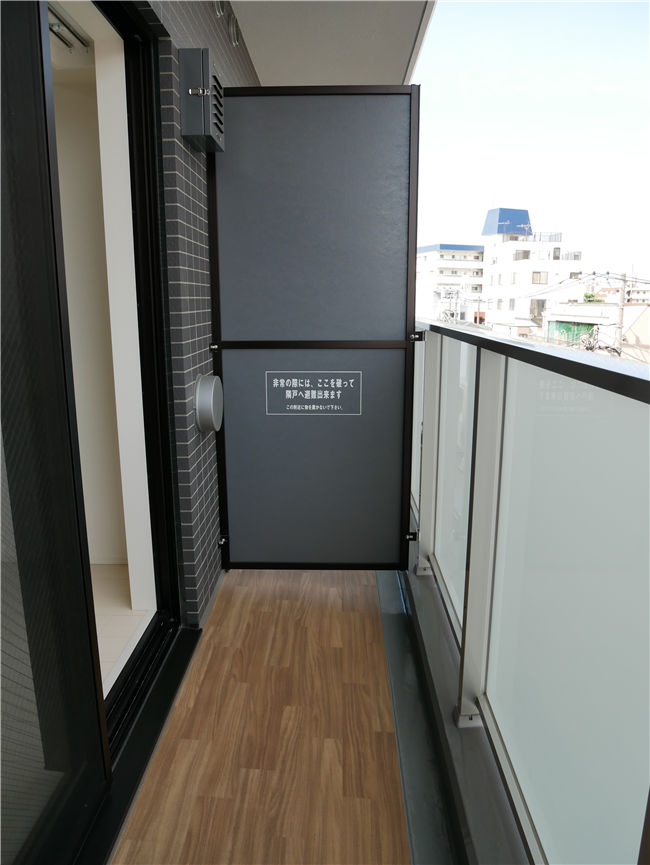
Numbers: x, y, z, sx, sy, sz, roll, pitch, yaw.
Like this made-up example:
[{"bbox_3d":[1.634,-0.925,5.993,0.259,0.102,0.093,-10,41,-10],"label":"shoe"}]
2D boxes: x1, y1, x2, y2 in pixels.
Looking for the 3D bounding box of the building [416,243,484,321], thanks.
[{"bbox_3d":[22.938,-26.517,115.806,10.700,17.300,12.000,-5,13,-23],"label":"building"}]

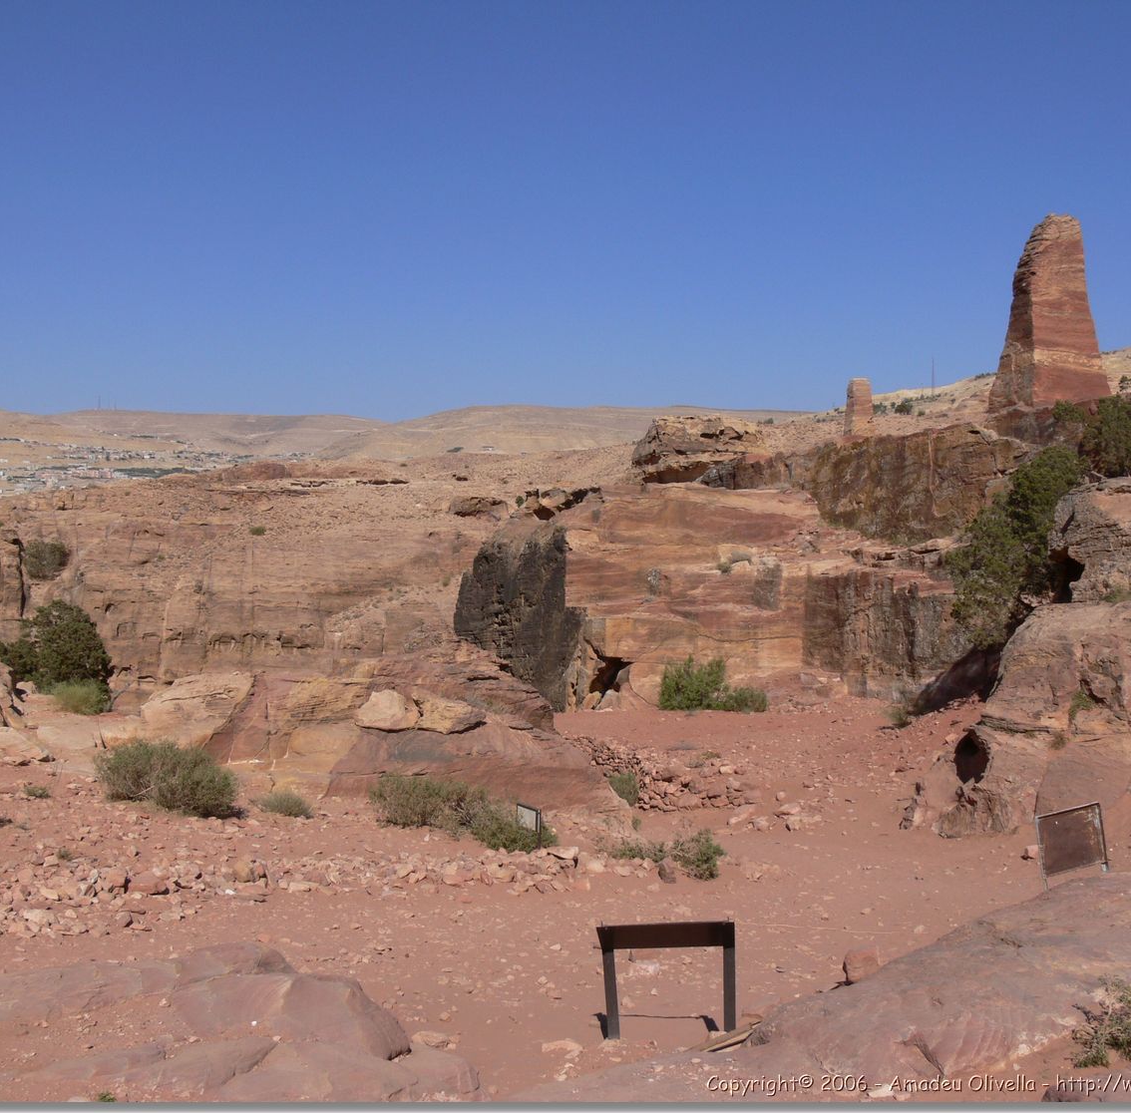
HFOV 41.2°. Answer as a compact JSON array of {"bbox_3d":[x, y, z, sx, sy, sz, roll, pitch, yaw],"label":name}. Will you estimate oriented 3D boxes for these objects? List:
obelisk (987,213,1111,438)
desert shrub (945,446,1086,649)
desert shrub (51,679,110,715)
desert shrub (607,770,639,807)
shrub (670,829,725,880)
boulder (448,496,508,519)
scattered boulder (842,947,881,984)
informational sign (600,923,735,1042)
[{"bbox_3d":[14.815,-7.061,46.000,2.800,6.700,2.700,0,3,-11],"label":"obelisk"},{"bbox_3d":[9.860,-0.197,33.000,3.000,4.300,2.800,0,1,17],"label":"desert shrub"},{"bbox_3d":[-11.283,3.269,35.000,1.350,0.820,1.200,0,2,-18],"label":"desert shrub"},{"bbox_3d":[0.842,3.404,22.000,0.500,0.560,0.480,0,1,2],"label":"desert shrub"},{"bbox_3d":[1.425,3.205,16.200,0.570,0.500,0.510,0,2,5],"label":"shrub"},{"bbox_3d":[-3.828,-2.163,66.000,2.600,0.980,1.900,0,1,-3],"label":"boulder"},{"bbox_3d":[2.734,3.791,13.900,0.360,0.360,0.320,0,1,11],"label":"scattered boulder"},{"bbox_3d":[0.764,3.203,11.400,1.040,0.860,0.270,0,2,-7],"label":"informational sign"}]

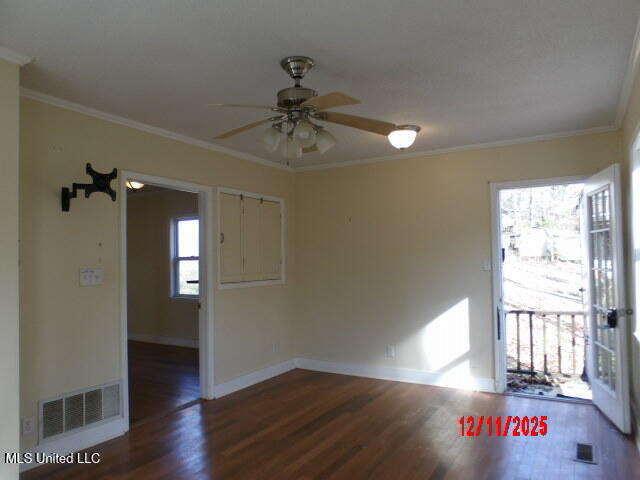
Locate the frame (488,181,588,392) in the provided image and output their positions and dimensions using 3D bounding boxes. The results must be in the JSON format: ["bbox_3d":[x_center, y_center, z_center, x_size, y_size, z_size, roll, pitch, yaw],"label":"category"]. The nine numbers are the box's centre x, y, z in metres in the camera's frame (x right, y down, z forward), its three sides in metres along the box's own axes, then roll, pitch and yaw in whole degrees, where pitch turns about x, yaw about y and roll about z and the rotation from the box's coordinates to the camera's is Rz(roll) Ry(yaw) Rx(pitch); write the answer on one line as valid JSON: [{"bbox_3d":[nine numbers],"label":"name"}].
[{"bbox_3d":[2.146,0.462,4.269,0.890,2.100,0.130,-2,-2,31],"label":"frame"}]

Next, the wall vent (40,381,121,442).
[{"bbox_3d":[-1.732,1.265,3.275,0.025,0.300,0.630,-2,-2,31],"label":"wall vent"}]

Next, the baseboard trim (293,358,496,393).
[{"bbox_3d":[0.729,1.501,5.037,2.390,0.130,0.020,-2,-2,31],"label":"baseboard trim"}]

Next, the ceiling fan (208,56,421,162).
[{"bbox_3d":[-0.142,-0.766,2.602,1.190,0.610,1.190,-2,-2,31],"label":"ceiling fan"}]

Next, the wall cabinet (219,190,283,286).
[{"bbox_3d":[-0.760,0.000,4.946,0.100,0.980,1.100,-3,-3,32],"label":"wall cabinet"}]

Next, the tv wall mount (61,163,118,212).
[{"bbox_3d":[-1.656,-0.366,3.180,0.350,0.300,0.230,-2,-2,31],"label":"tv wall mount"}]

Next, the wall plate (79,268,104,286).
[{"bbox_3d":[-1.722,0.284,3.360,0.015,0.122,0.178,-2,-2,31],"label":"wall plate"}]

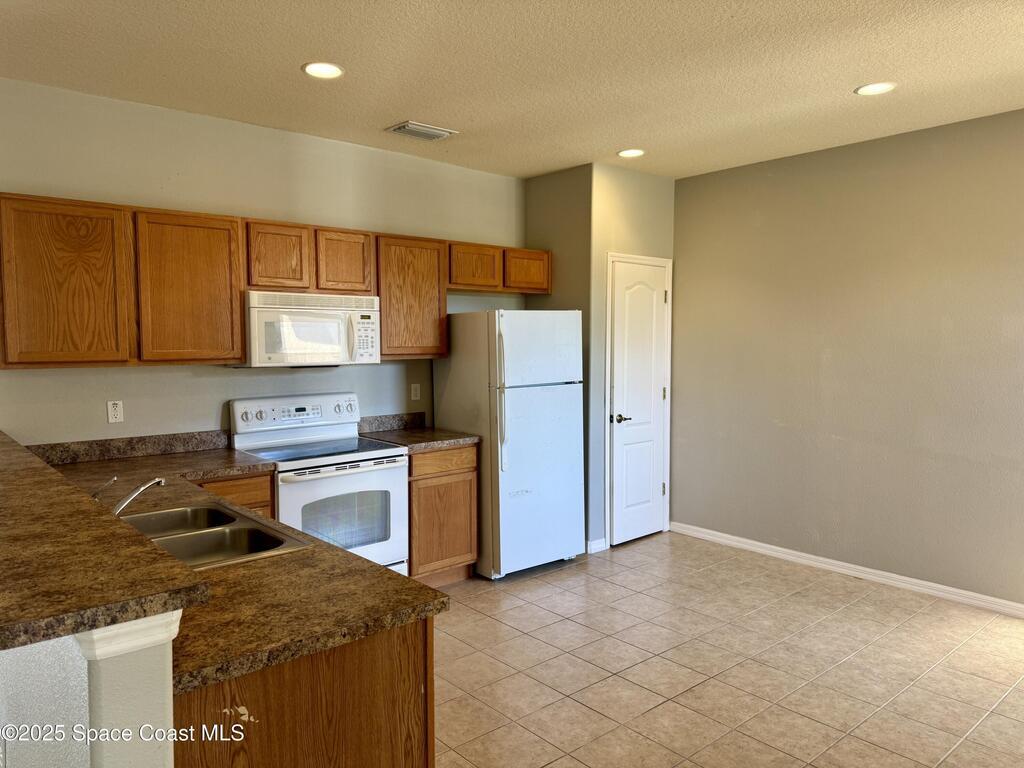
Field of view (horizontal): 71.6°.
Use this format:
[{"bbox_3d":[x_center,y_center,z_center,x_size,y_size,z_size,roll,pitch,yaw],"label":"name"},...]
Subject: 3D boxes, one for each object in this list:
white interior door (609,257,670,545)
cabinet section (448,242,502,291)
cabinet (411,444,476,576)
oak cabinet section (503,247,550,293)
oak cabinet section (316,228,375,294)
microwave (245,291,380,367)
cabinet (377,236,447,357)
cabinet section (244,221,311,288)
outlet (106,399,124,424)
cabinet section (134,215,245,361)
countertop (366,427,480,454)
[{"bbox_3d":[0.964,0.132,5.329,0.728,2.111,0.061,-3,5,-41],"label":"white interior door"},{"bbox_3d":[-0.334,-0.774,4.778,0.437,0.300,0.325,-3,5,-40],"label":"cabinet section"},{"bbox_3d":[-0.617,0.807,4.500,0.529,0.877,0.626,-3,5,-41],"label":"cabinet"},{"bbox_3d":[0.013,-0.794,5.074,0.462,0.300,0.325,-3,5,-40],"label":"oak cabinet section"},{"bbox_3d":[-1.051,-0.700,4.167,0.377,0.365,0.325,-3,5,-40],"label":"oak cabinet section"},{"bbox_3d":[-1.190,-0.307,4.086,0.768,0.398,0.409,-3,5,-41],"label":"microwave"},{"bbox_3d":[-0.720,-0.535,4.524,0.523,0.747,0.338,-3,5,-41],"label":"cabinet"},{"bbox_3d":[-1.343,-0.683,3.918,0.374,0.365,0.325,-3,5,-40],"label":"cabinet section"},{"bbox_3d":[-2.033,0.144,3.650,0.072,0.116,0.010,-3,5,-41],"label":"outlet"},{"bbox_3d":[-1.685,-0.475,3.638,0.515,0.742,0.325,-3,5,-40],"label":"cabinet section"},{"bbox_3d":[-0.607,0.352,4.465,0.535,0.040,0.652,-3,5,-41],"label":"countertop"}]

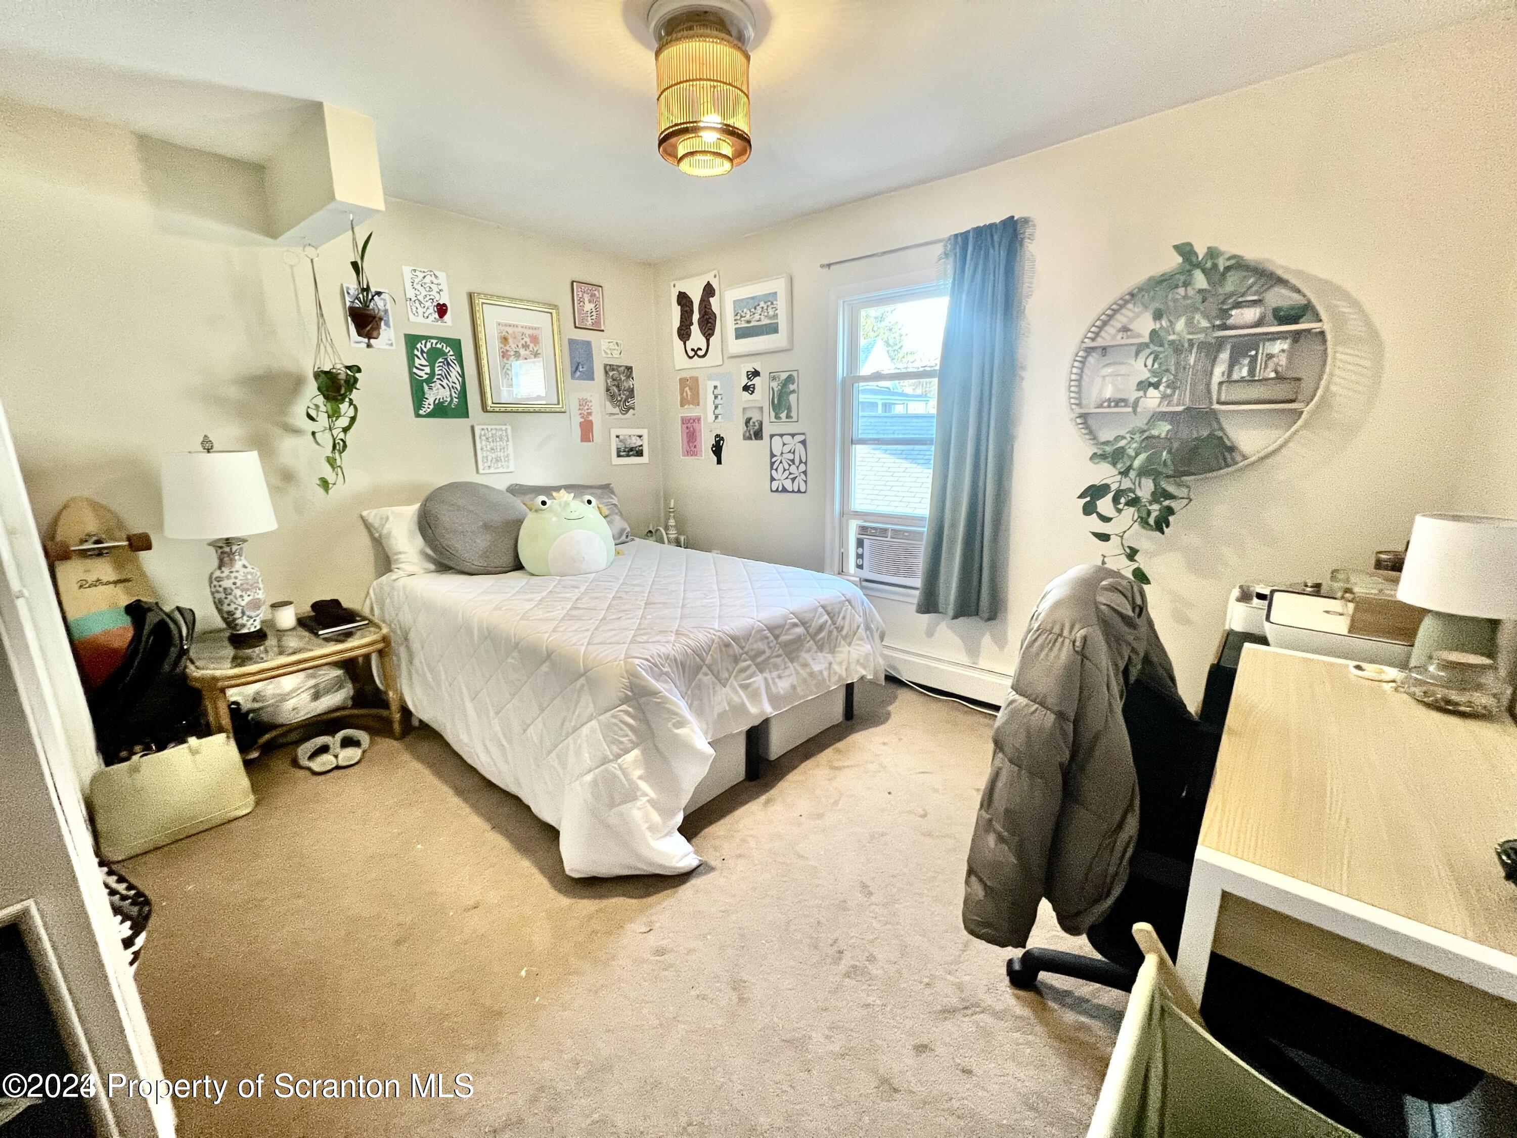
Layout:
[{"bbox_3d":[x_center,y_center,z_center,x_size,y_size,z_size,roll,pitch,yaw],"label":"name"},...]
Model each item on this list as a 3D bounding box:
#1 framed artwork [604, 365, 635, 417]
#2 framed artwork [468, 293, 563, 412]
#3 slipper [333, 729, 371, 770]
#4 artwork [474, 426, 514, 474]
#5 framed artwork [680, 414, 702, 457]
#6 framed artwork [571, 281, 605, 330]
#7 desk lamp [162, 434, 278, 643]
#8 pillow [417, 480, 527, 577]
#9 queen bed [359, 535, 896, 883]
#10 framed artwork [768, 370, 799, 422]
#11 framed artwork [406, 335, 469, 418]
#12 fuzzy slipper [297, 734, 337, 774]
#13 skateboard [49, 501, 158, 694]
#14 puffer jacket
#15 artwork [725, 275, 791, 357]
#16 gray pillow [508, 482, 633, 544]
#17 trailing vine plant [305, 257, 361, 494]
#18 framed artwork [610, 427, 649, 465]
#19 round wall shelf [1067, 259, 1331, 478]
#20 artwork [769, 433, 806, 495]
[{"bbox_3d":[-0.920,-1.171,3.773,0.015,0.330,0.239,11,18,39],"label":"framed artwork"},{"bbox_3d":[-1.342,-1.198,3.238,0.035,0.597,0.493,11,18,39],"label":"framed artwork"},{"bbox_3d":[-1.799,0.769,2.514,0.115,0.100,0.260,-11,16,-36],"label":"slipper"},{"bbox_3d":[-1.483,-0.667,3.201,0.025,0.255,0.200,11,18,39],"label":"artwork"},{"bbox_3d":[-0.451,-0.894,3.873,0.201,0.285,0.010,9,16,38],"label":"framed artwork"},{"bbox_3d":[-1.046,-1.609,3.511,0.020,0.260,0.212,11,18,39],"label":"framed artwork"},{"bbox_3d":[-2.134,-0.091,2.294,0.340,0.837,0.340,11,18,43],"label":"desk lamp"},{"bbox_3d":[-1.354,-0.202,2.791,0.150,0.520,0.520,-42,-14,35],"label":"pillow"},{"bbox_3d":[-0.684,0.379,2.745,1.991,0.707,1.493,9,16,39],"label":"queen bed"},{"bbox_3d":[0.153,-1.010,3.347,0.210,0.292,0.015,9,16,38],"label":"framed artwork"},{"bbox_3d":[-1.669,-0.994,2.971,0.015,0.402,0.268,10,17,41],"label":"framed artwork"},{"bbox_3d":[-1.862,0.782,2.404,0.245,0.085,0.105,9,17,33],"label":"fuzzy slipper"},{"bbox_3d":[-2.381,0.302,2.147,0.130,1.118,0.250,3,13,41],"label":"skateboard"},{"bbox_3d":[0.713,0.366,1.280,0.540,0.760,0.300,-11,17,-36],"label":"puffer jacket"},{"bbox_3d":[-0.008,-1.472,3.353,0.455,0.387,0.035,9,16,38],"label":"artwork"},{"bbox_3d":[-1.104,-0.311,3.471,0.160,0.450,0.680,-22,-4,42],"label":"gray pillow"},{"bbox_3d":[-1.910,-0.841,2.548,0.210,1.005,0.230,9,16,38],"label":"trailing vine plant"},{"bbox_3d":[-0.873,-0.835,3.896,0.020,0.237,0.304,10,17,41],"label":"framed artwork"},{"bbox_3d":[1.579,-0.718,2.104,0.752,0.752,0.160,11,18,39],"label":"round wall shelf"},{"bbox_3d":[0.185,-0.635,3.439,0.272,0.351,0.015,11,18,39],"label":"artwork"}]

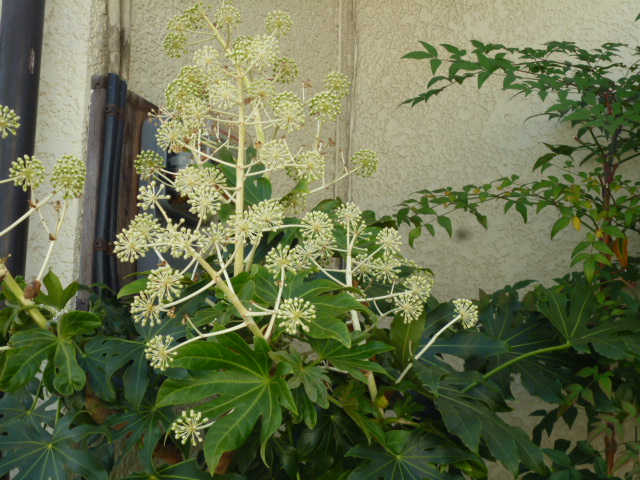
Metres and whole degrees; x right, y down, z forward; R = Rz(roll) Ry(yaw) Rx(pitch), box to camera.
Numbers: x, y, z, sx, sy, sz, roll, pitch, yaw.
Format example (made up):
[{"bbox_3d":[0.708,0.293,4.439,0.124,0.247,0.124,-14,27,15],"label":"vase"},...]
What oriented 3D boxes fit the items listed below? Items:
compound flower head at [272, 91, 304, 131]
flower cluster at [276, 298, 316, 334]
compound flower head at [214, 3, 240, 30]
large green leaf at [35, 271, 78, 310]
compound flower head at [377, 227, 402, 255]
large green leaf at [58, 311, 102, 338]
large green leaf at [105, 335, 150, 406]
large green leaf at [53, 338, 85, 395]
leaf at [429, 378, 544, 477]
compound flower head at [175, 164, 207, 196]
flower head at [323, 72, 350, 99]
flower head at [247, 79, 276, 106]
[{"bbox_3d":[-0.043,-0.176,1.960,0.043,0.054,0.043,2,-12,-1],"label":"compound flower head"},{"bbox_3d":[-0.032,0.099,1.890,0.050,0.050,0.047,2,-11,0],"label":"flower cluster"},{"bbox_3d":[-0.133,-0.322,2.080,0.037,0.040,0.037,2,-11,0],"label":"compound flower head"},{"bbox_3d":[-0.353,0.068,1.930,0.059,0.053,0.045,4,-12,-10],"label":"large green leaf"},{"bbox_3d":[0.097,0.001,2.020,0.036,0.039,0.036,2,-11,0],"label":"compound flower head"},{"bbox_3d":[-0.312,0.110,1.880,0.057,0.036,0.045,4,-12,-9],"label":"large green leaf"},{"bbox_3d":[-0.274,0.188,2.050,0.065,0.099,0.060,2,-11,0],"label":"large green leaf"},{"bbox_3d":[-0.324,0.163,1.860,0.041,0.072,0.040,4,-12,-10],"label":"large green leaf"},{"bbox_3d":[0.236,0.260,2.030,0.161,0.132,0.090,2,-12,0],"label":"leaf"},{"bbox_3d":[-0.176,-0.082,1.980,0.046,0.045,0.044,2,-12,0],"label":"compound flower head"},{"bbox_3d":[0.023,-0.216,2.020,0.039,0.036,0.038,2,-12,0],"label":"flower head"},{"bbox_3d":[-0.080,-0.201,1.960,0.041,0.038,0.039,3,-12,-3],"label":"flower head"}]

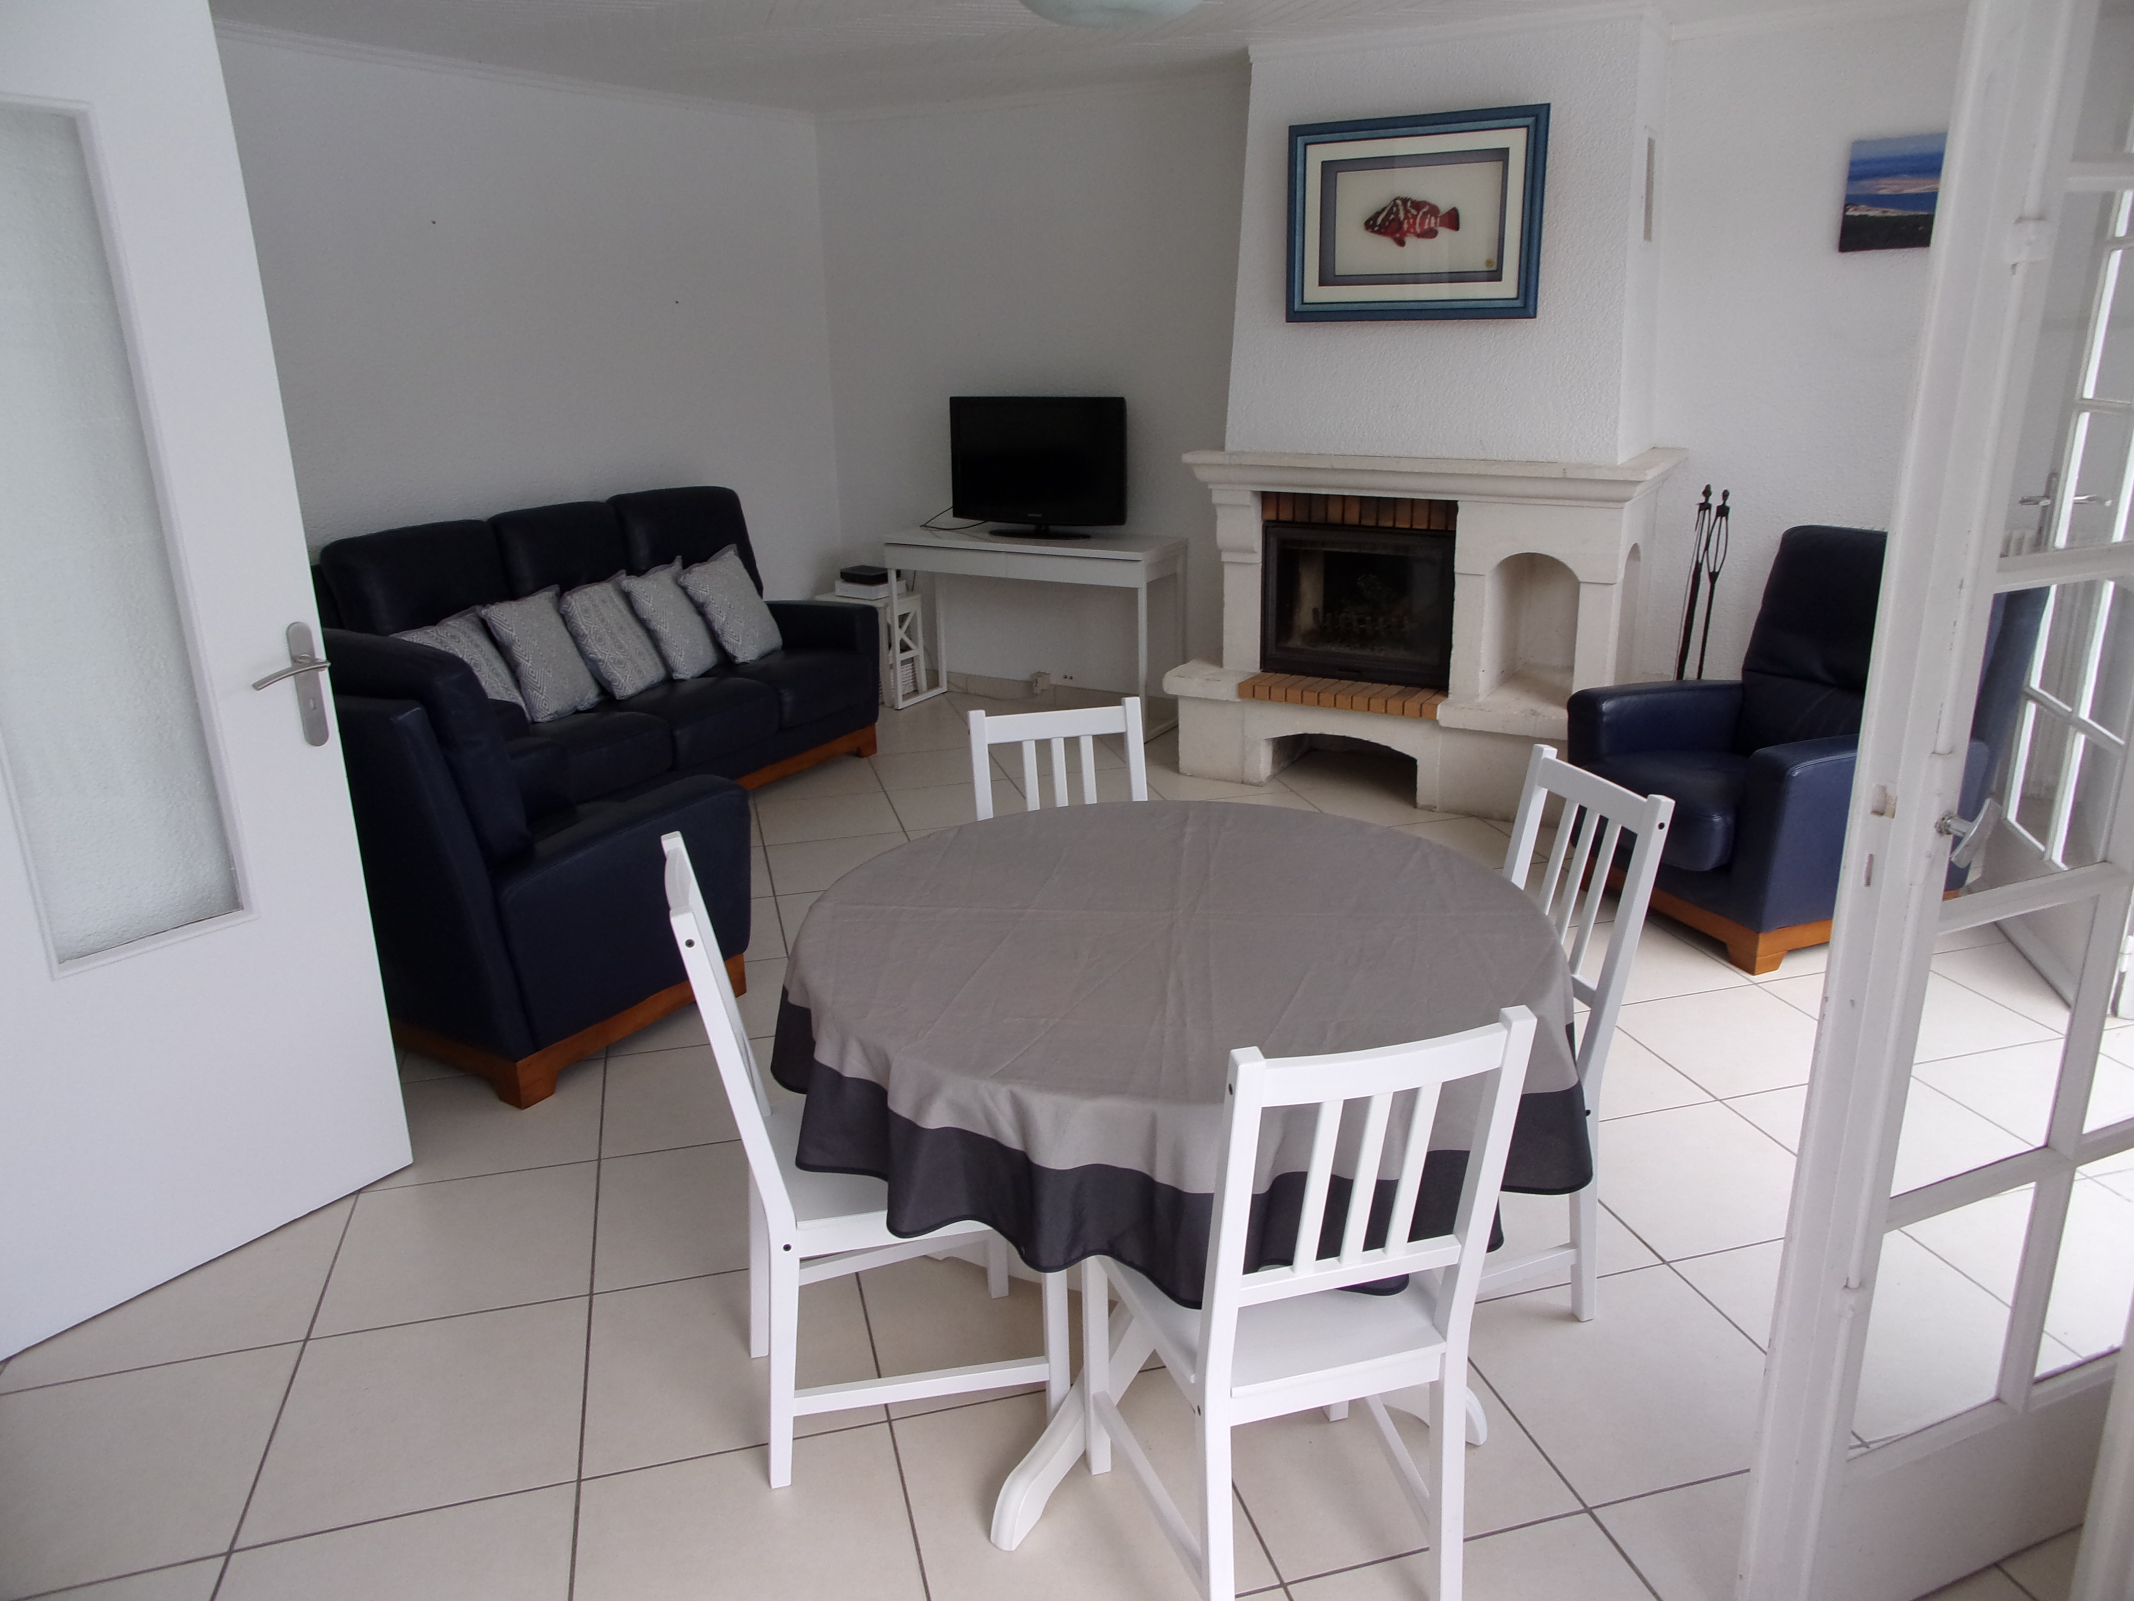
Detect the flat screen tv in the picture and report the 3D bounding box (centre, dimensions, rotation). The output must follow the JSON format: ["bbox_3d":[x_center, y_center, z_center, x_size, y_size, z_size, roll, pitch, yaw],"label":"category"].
[{"bbox_3d":[-0.117,-1.309,6.049,0.781,0.534,0.212,7,20,23],"label":"flat screen tv"}]

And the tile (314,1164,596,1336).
[{"bbox_3d":[-1.104,0.817,2.844,0.455,0.010,0.455,-6,18,-14],"label":"tile"}]

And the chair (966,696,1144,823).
[{"bbox_3d":[0.051,0.316,2.860,0.390,0.905,0.500,-6,19,-13],"label":"chair"}]

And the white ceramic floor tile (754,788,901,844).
[{"bbox_3d":[-0.818,0.054,5.185,0.455,0.010,0.455,-6,18,-14],"label":"white ceramic floor tile"}]

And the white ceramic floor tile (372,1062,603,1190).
[{"bbox_3d":[-1.238,0.690,3.276,0.455,0.012,0.455,-6,19,-14],"label":"white ceramic floor tile"}]

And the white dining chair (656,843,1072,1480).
[{"bbox_3d":[-0.297,0.499,2.293,0.500,0.897,0.420,-6,19,-15],"label":"white dining chair"}]

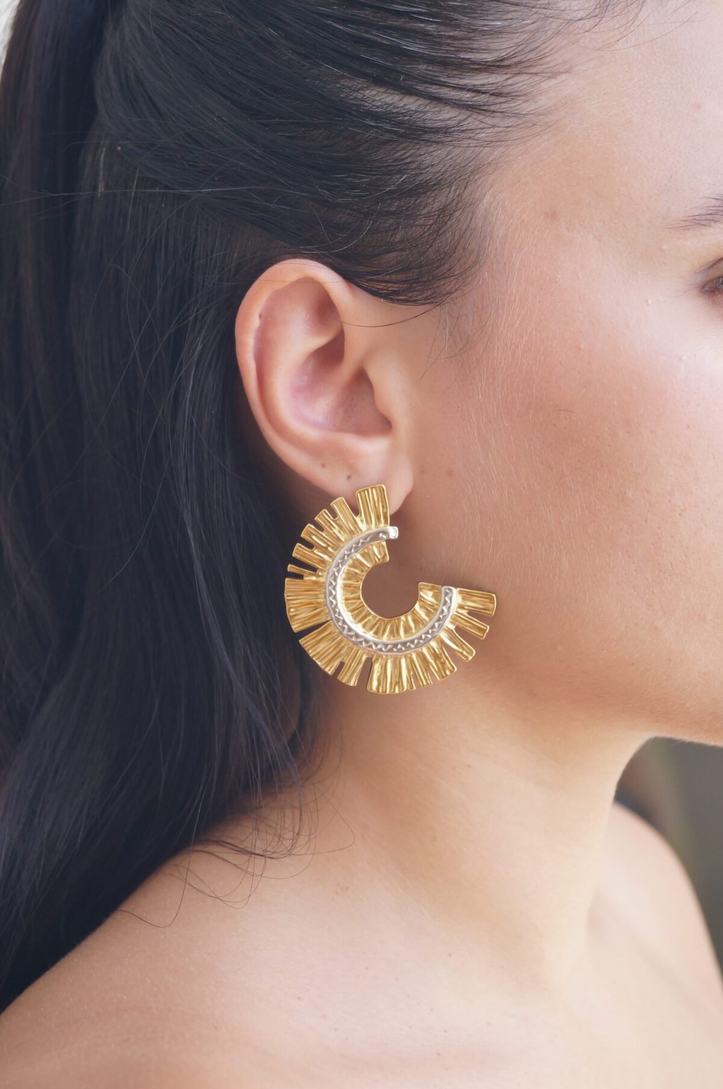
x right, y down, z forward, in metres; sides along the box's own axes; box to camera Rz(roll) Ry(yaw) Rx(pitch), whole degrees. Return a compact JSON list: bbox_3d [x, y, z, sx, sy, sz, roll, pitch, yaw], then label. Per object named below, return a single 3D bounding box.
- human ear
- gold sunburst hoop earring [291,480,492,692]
[{"bbox_3d":[-0.009,-0.037,0.436,0.037,0.064,0.023,-13,2,-11],"label":"human ear"},{"bbox_3d":[0.007,0.011,0.435,0.051,0.051,0.006,0,1,-5],"label":"gold sunburst hoop earring"}]

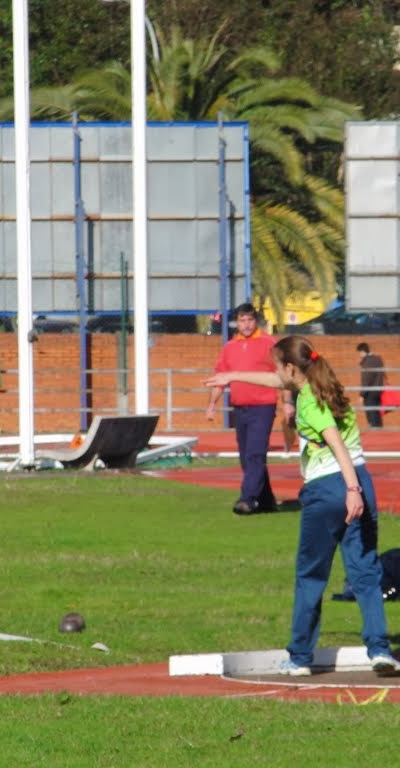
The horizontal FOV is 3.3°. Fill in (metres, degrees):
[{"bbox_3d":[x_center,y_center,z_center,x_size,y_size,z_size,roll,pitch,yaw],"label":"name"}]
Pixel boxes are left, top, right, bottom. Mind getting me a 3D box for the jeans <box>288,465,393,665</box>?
[{"bbox_3d":[0.620,0.797,30.300,0.460,0.880,0.370,-1,0,6],"label":"jeans"}]

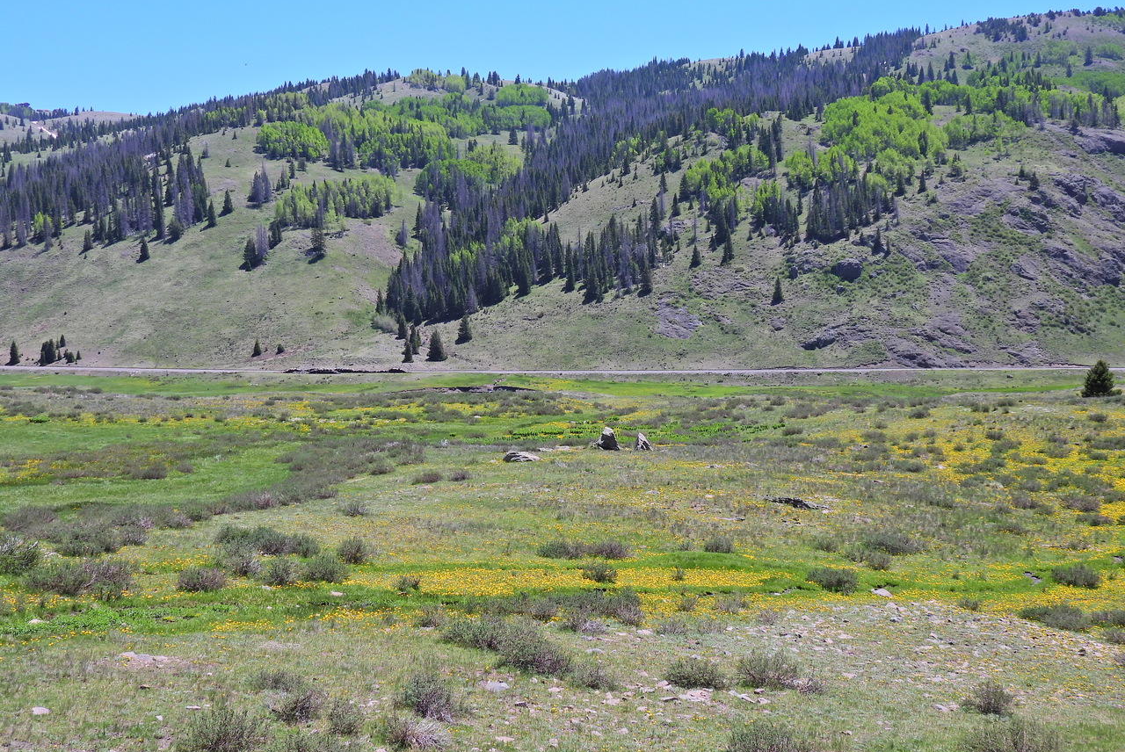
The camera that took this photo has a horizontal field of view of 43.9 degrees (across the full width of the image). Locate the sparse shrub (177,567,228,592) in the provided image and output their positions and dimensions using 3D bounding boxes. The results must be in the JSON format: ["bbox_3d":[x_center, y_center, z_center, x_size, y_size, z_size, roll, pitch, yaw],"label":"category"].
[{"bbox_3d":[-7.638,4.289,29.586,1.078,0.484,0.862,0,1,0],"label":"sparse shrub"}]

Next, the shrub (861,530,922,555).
[{"bbox_3d":[6.040,3.048,25.576,1.116,0.440,0.781,0,1,0],"label":"shrub"}]

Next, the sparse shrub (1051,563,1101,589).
[{"bbox_3d":[9.786,3.809,26.620,0.938,0.477,0.825,0,1,0],"label":"sparse shrub"}]

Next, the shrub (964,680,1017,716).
[{"bbox_3d":[4.289,3.231,14.018,0.524,0.321,0.445,0,1,0],"label":"shrub"}]

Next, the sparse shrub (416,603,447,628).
[{"bbox_3d":[-1.732,3.178,18.542,0.394,0.299,0.335,0,1,0],"label":"sparse shrub"}]

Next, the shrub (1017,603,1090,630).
[{"bbox_3d":[6.467,3.179,18.412,0.917,0.337,0.642,0,1,0],"label":"shrub"}]

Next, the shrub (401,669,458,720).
[{"bbox_3d":[-1.322,3.163,13.875,0.553,0.477,0.470,0,1,0],"label":"shrub"}]

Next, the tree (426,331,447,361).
[{"bbox_3d":[-42.869,-10.307,475.000,7.170,10.157,7.170,0,1,0],"label":"tree"}]

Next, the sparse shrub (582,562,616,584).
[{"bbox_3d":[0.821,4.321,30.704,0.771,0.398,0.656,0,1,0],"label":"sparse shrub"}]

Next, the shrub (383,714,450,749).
[{"bbox_3d":[-1.629,3.982,15.652,0.748,0.374,0.658,0,1,0],"label":"shrub"}]

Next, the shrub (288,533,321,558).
[{"bbox_3d":[-5.711,3.733,30.834,0.737,0.516,0.648,0,1,0],"label":"shrub"}]

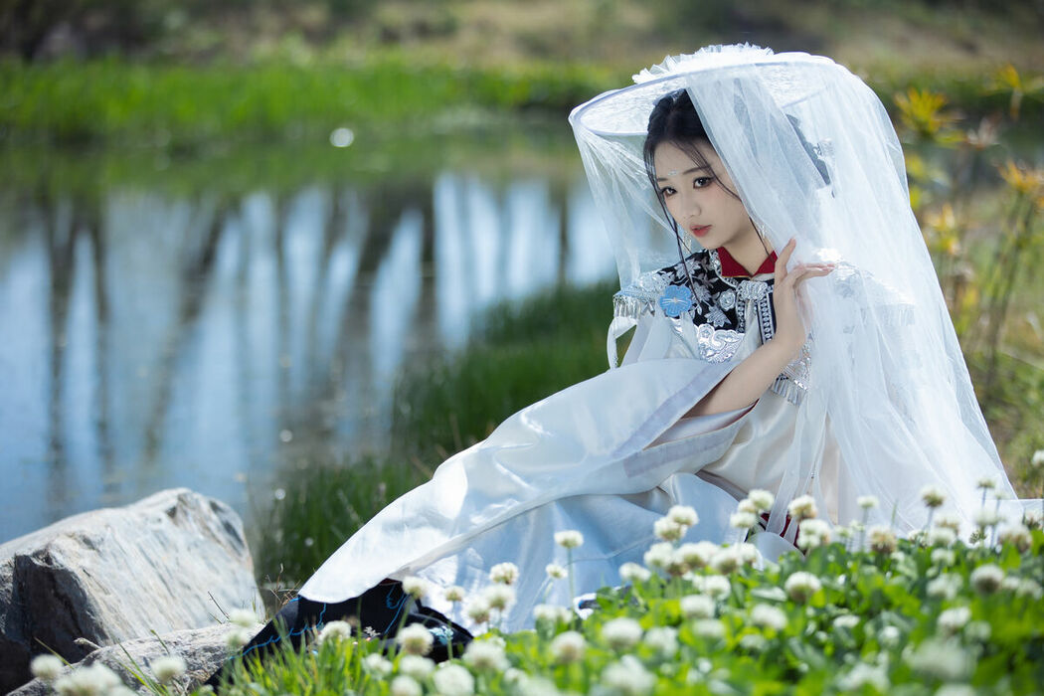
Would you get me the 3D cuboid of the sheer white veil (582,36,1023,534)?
[{"bbox_3d":[0.427,-0.078,4.750,0.530,0.760,0.490,6,9,38],"label":"sheer white veil"}]

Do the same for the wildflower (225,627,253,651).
[{"bbox_3d":[-0.381,0.392,4.100,0.036,0.031,0.036,0,6,0],"label":"wildflower"}]

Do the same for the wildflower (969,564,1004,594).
[{"bbox_3d":[0.614,0.304,4.020,0.046,0.038,0.044,0,7,0],"label":"wildflower"}]

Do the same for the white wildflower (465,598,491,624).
[{"bbox_3d":[-0.056,0.341,3.950,0.032,0.034,0.031,0,7,0],"label":"white wildflower"}]

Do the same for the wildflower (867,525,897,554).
[{"bbox_3d":[0.485,0.258,4.100,0.038,0.035,0.037,0,7,0],"label":"wildflower"}]

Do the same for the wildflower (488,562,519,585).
[{"bbox_3d":[-0.022,0.287,3.887,0.035,0.029,0.035,0,7,0],"label":"wildflower"}]

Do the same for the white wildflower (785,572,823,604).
[{"bbox_3d":[0.378,0.322,4.100,0.049,0.042,0.049,0,6,0],"label":"white wildflower"}]

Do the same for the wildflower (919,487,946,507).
[{"bbox_3d":[0.589,0.213,4.370,0.036,0.030,0.035,0,7,0],"label":"wildflower"}]

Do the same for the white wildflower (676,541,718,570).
[{"bbox_3d":[0.254,0.300,4.400,0.059,0.039,0.049,0,6,0],"label":"white wildflower"}]

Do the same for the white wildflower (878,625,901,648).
[{"bbox_3d":[0.465,0.364,3.850,0.029,0.027,0.029,0,6,0],"label":"white wildflower"}]

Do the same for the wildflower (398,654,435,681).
[{"bbox_3d":[-0.117,0.355,3.382,0.038,0.027,0.038,0,7,0],"label":"wildflower"}]

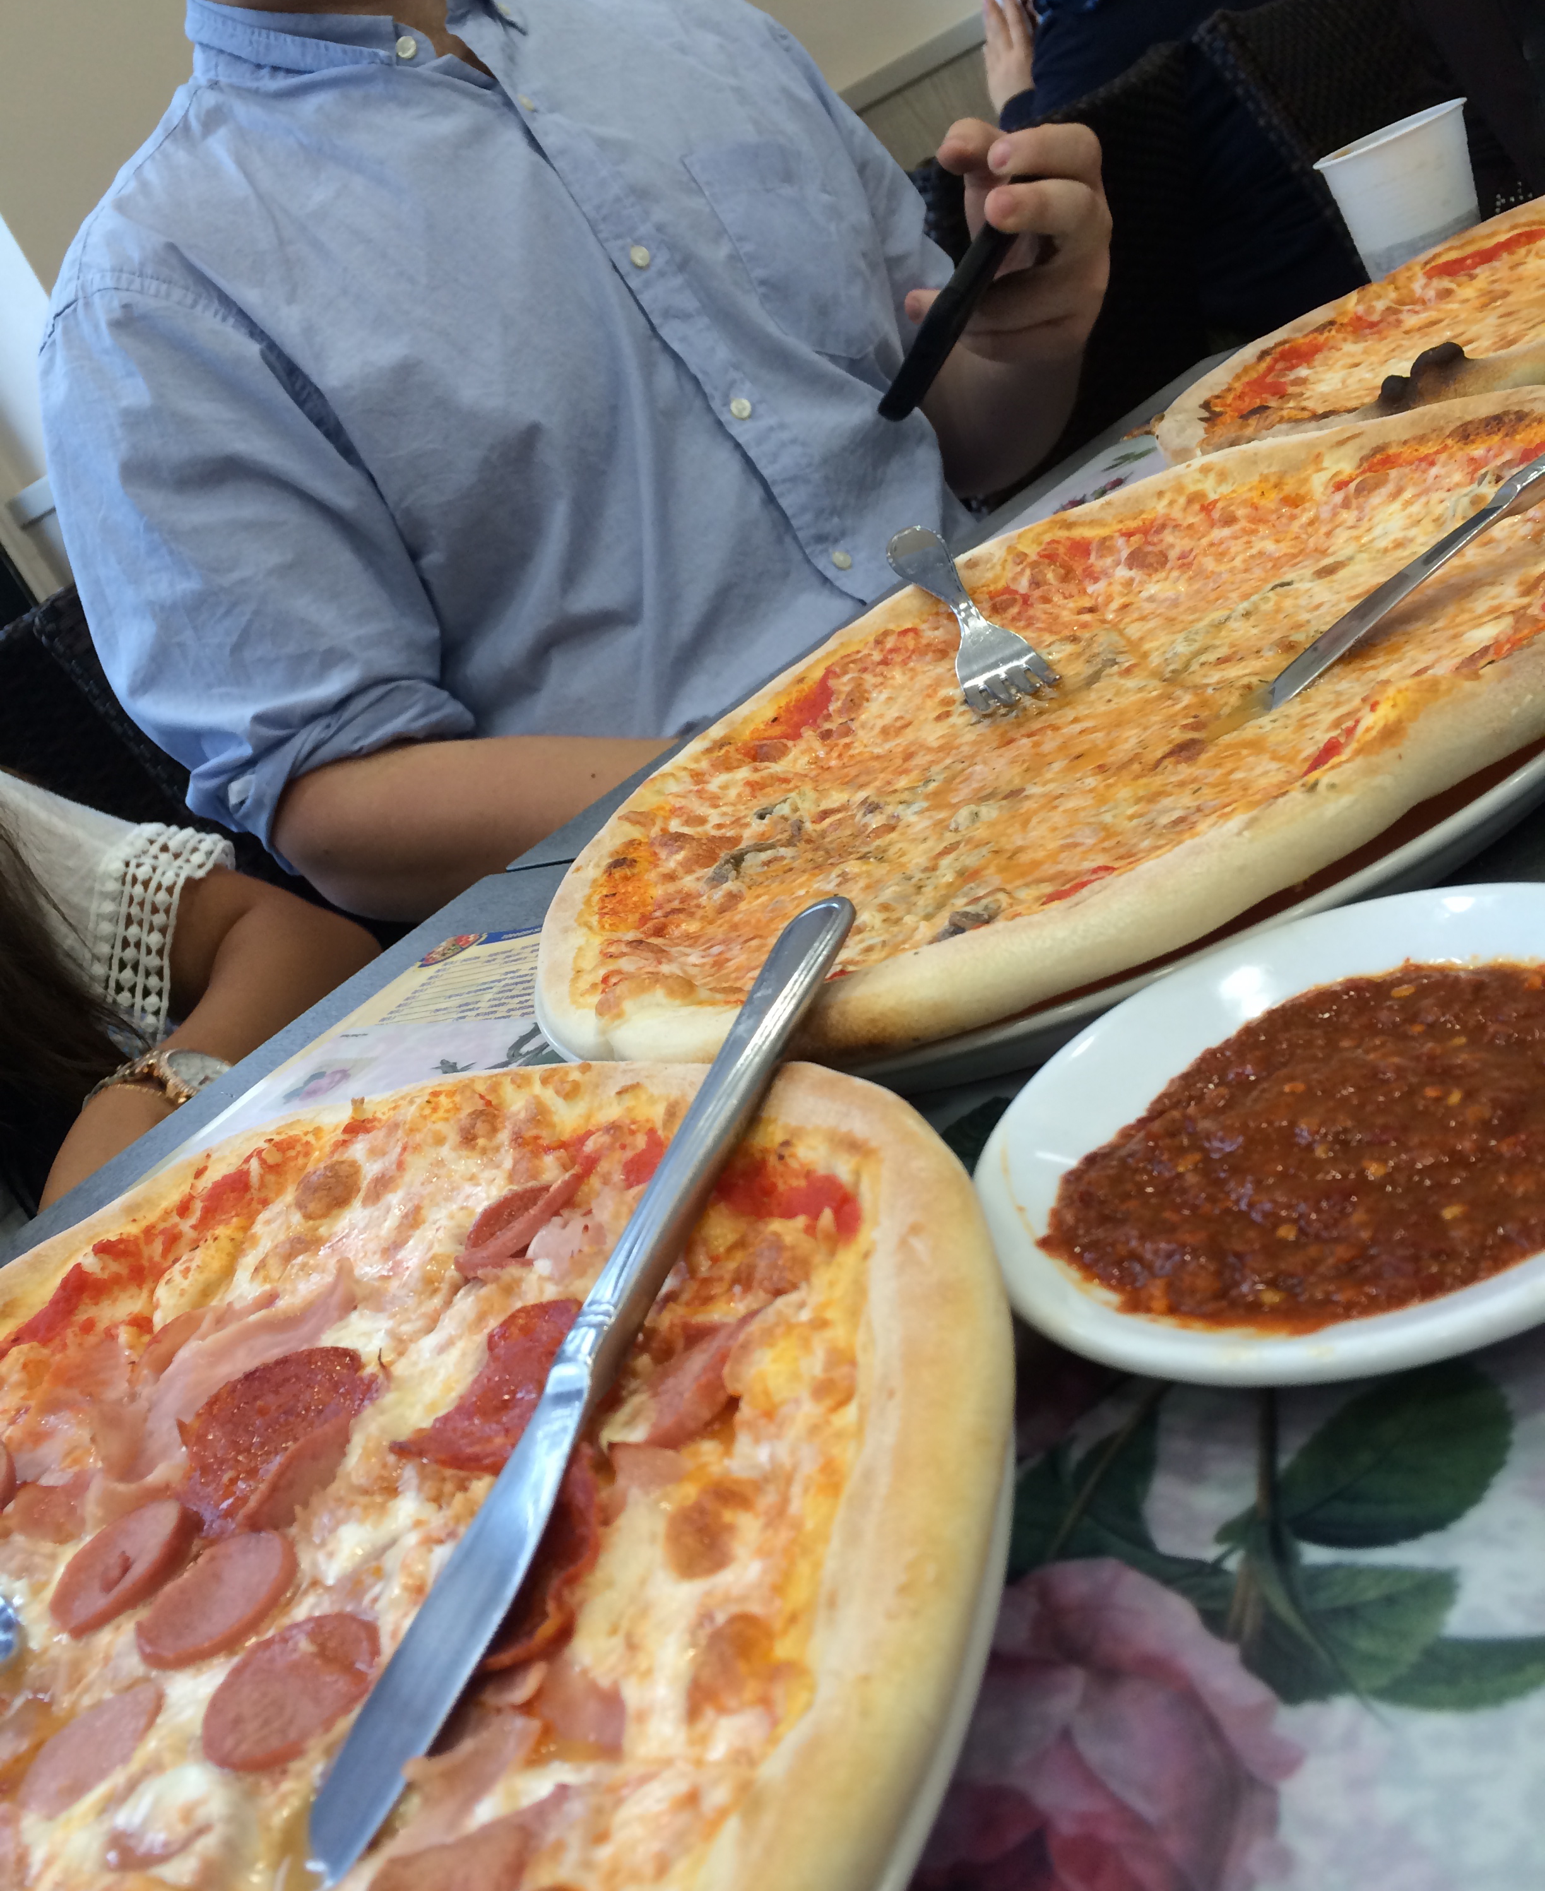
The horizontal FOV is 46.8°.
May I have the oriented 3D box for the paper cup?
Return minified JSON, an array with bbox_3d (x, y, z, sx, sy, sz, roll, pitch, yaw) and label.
[{"bbox_3d":[0.287,-0.329,0.798,0.066,0.074,0.066,-23,23,10],"label":"paper cup"}]

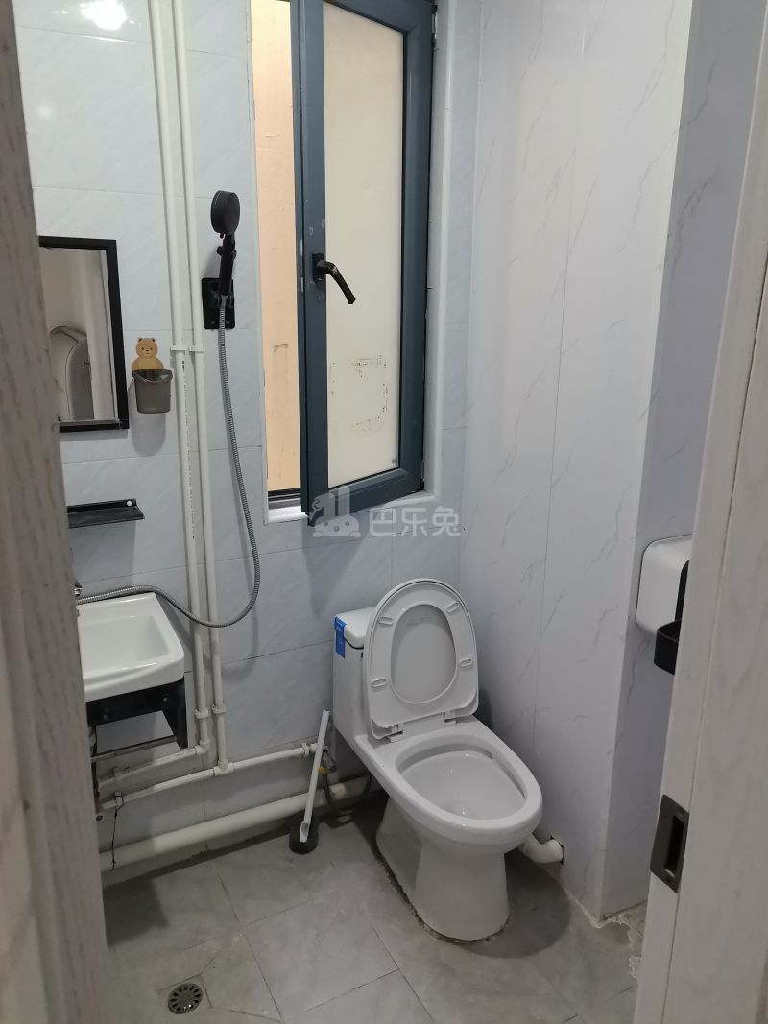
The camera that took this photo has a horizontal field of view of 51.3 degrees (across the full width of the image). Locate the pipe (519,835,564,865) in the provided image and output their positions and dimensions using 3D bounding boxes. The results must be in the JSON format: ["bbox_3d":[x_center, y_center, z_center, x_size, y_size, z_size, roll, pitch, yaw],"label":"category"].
[{"bbox_3d":[0.431,0.935,2.217,0.110,0.070,0.130,-8,18,-26],"label":"pipe"}]

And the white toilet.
[{"bbox_3d":[0.161,0.625,2.109,0.372,0.810,0.650,-8,18,-26],"label":"white toilet"}]

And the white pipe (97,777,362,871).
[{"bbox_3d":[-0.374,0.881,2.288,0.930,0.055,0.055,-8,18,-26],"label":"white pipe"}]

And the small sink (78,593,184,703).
[{"bbox_3d":[-0.678,0.349,1.760,0.425,0.142,0.410,-8,18,-26],"label":"small sink"}]

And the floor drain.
[{"bbox_3d":[-0.457,1.124,1.841,0.080,0.010,0.080,1,16,0],"label":"floor drain"}]

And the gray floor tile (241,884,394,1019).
[{"bbox_3d":[-0.161,1.086,1.987,0.300,0.010,0.300,-8,18,-26],"label":"gray floor tile"}]

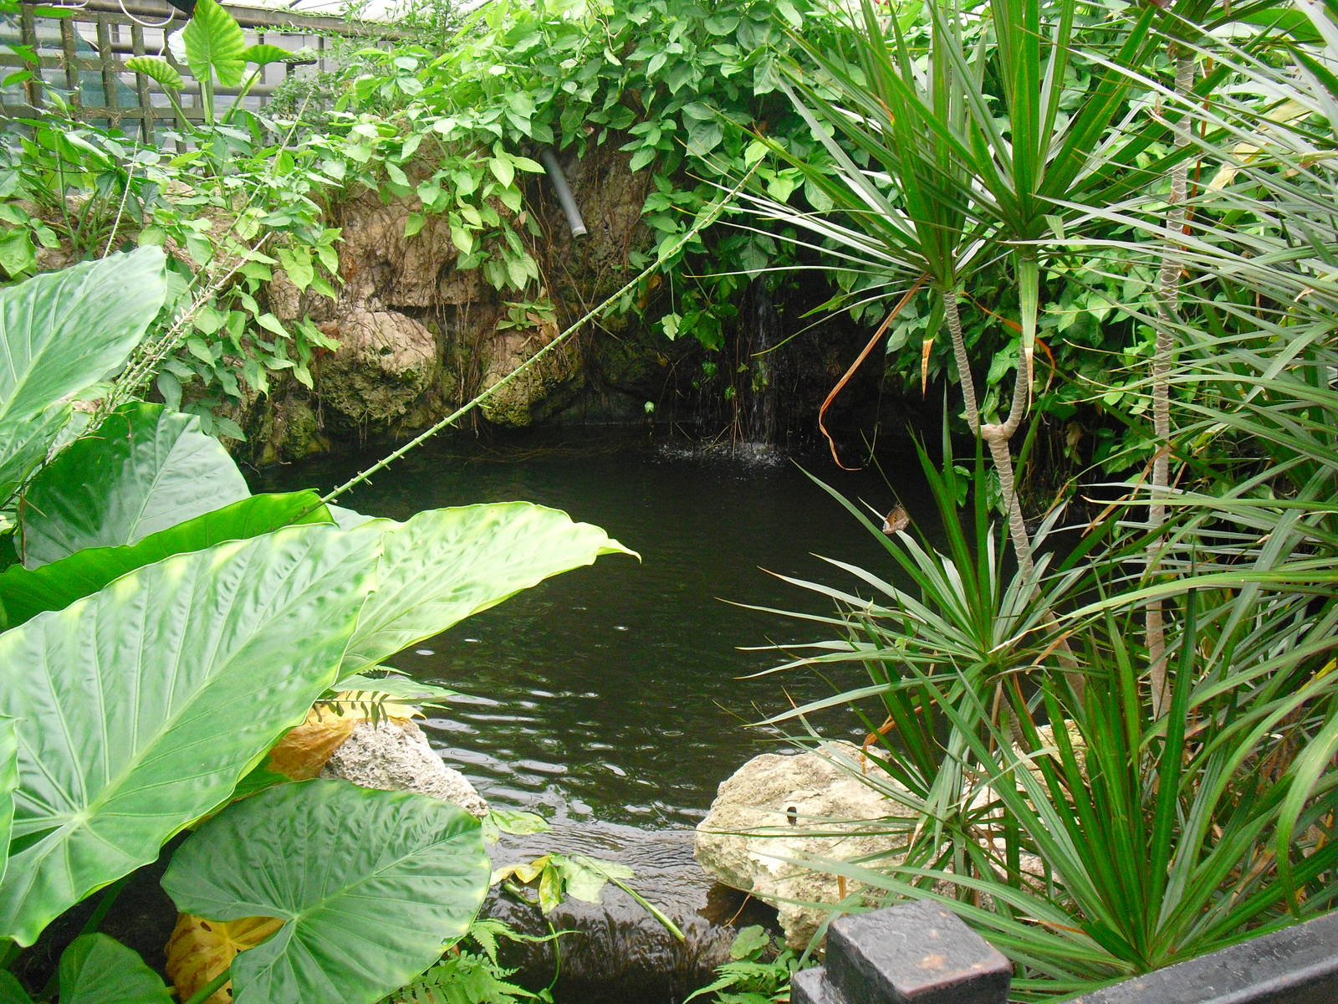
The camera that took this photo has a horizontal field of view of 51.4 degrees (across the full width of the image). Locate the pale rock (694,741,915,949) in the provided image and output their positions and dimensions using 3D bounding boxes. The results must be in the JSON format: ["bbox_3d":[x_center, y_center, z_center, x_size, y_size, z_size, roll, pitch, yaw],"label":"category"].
[{"bbox_3d":[0.237,0.576,2.350,0.390,0.290,0.340,2,14,6],"label":"pale rock"}]

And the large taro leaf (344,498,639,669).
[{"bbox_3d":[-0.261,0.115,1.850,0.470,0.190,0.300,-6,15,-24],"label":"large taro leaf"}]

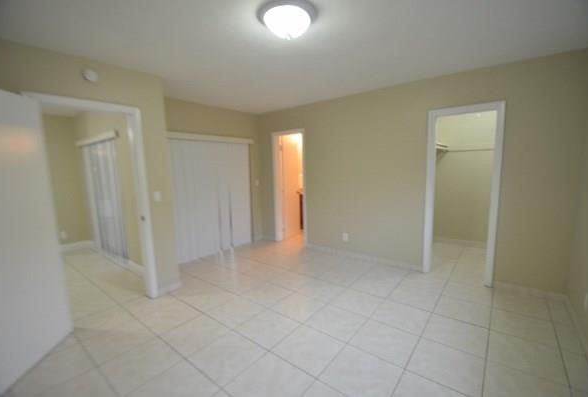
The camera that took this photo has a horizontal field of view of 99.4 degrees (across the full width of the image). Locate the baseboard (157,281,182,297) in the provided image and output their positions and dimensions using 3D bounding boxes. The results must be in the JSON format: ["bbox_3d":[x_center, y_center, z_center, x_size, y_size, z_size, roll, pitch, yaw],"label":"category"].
[{"bbox_3d":[-1.502,1.092,3.010,0.020,0.080,0.308,3,7,39],"label":"baseboard"}]

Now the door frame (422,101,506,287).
[{"bbox_3d":[2.059,-0.035,3.099,0.760,2.110,0.140,3,7,39],"label":"door frame"}]

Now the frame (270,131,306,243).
[{"bbox_3d":[-0.059,-0.170,4.881,0.795,2.158,0.140,3,7,39],"label":"frame"}]

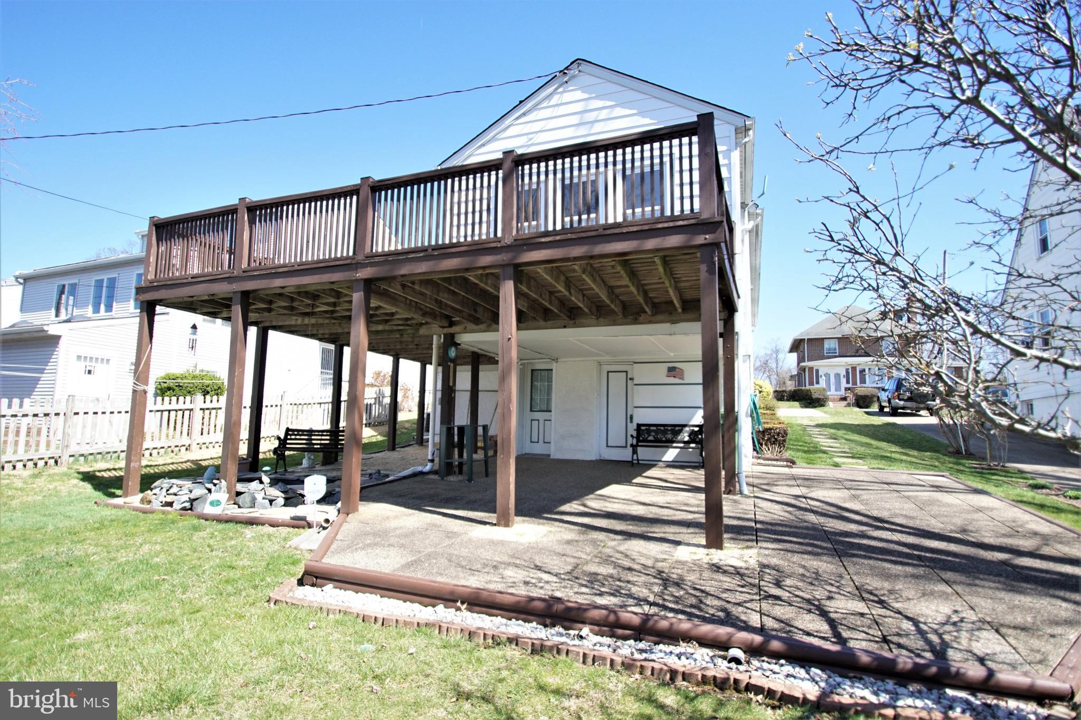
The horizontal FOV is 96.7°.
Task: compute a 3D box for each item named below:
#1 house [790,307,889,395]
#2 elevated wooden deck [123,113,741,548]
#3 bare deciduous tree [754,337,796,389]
[{"bbox_3d":[31.558,-0.521,47.640,11.892,10.220,12.600,-2,-7,23],"label":"house"},{"bbox_3d":[-0.746,0.182,8.762,7.751,3.768,7.636,-1,-7,21],"label":"elevated wooden deck"},{"bbox_3d":[28.100,0.950,58.000,5.400,7.600,5.200,-1,-7,21],"label":"bare deciduous tree"}]

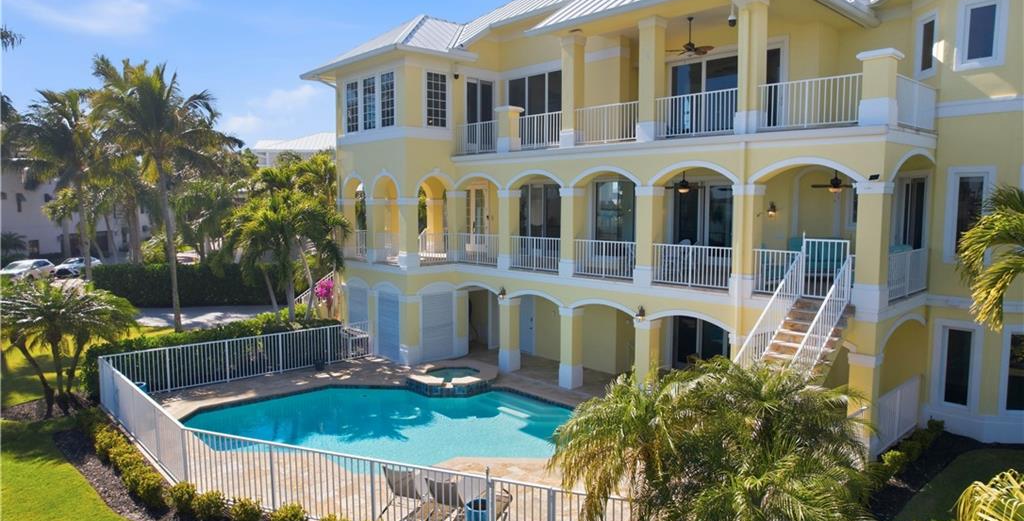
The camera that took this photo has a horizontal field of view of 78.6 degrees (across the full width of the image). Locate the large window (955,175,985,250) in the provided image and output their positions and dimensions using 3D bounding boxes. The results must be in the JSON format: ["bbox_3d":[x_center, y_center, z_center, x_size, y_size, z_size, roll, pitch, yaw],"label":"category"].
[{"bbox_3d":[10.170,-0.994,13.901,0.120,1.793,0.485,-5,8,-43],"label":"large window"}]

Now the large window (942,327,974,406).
[{"bbox_3d":[9.467,2.258,13.331,0.120,1.659,0.541,-5,8,-44],"label":"large window"}]

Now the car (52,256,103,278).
[{"bbox_3d":[-33.268,0.410,48.231,1.850,1.460,4.900,-2,6,-18],"label":"car"}]

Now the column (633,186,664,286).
[{"bbox_3d":[3.448,-0.600,15.721,0.530,2.480,0.509,-5,8,-44],"label":"column"}]

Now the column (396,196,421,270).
[{"bbox_3d":[-3.321,-0.841,20.393,0.520,2.400,0.520,-5,7,-38],"label":"column"}]

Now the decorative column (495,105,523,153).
[{"bbox_3d":[-0.094,-3.959,19.056,0.610,1.378,0.625,-5,8,-44],"label":"decorative column"}]

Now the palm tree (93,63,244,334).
[{"bbox_3d":[-14.342,-2.652,26.139,5.400,11.527,5.400,-4,6,-29],"label":"palm tree"}]

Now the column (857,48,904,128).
[{"bbox_3d":[7.140,-3.301,12.172,0.632,1.395,0.572,-5,8,-43],"label":"column"}]

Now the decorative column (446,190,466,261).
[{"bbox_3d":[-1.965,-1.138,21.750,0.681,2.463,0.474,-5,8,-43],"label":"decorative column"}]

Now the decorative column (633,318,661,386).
[{"bbox_3d":[3.545,2.673,16.373,0.540,2.398,0.529,-5,8,-43],"label":"decorative column"}]

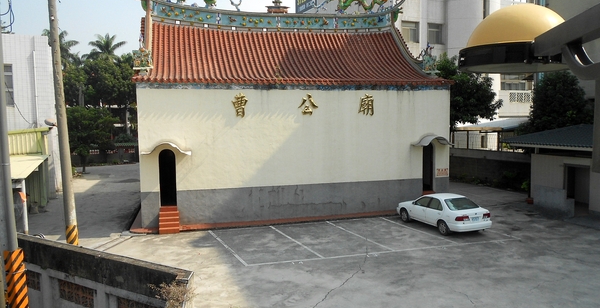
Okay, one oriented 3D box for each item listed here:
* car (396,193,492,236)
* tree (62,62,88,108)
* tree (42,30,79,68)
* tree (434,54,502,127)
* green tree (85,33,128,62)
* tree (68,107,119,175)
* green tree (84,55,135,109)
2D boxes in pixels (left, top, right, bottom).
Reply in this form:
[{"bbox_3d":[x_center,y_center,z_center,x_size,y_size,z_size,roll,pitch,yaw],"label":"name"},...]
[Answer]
[{"bbox_3d":[5.840,2.320,18.850,1.720,1.400,4.350,-2,5,-22],"label":"car"},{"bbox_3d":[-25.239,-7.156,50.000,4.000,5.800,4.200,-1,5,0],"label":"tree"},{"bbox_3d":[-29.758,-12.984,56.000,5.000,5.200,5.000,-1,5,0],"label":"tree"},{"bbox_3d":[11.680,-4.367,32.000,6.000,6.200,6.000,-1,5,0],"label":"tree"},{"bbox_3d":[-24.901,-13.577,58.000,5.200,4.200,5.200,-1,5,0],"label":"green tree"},{"bbox_3d":[-18.500,-1.192,39.800,4.900,5.900,4.900,-1,5,0],"label":"tree"},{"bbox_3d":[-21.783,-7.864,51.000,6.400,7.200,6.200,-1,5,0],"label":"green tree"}]

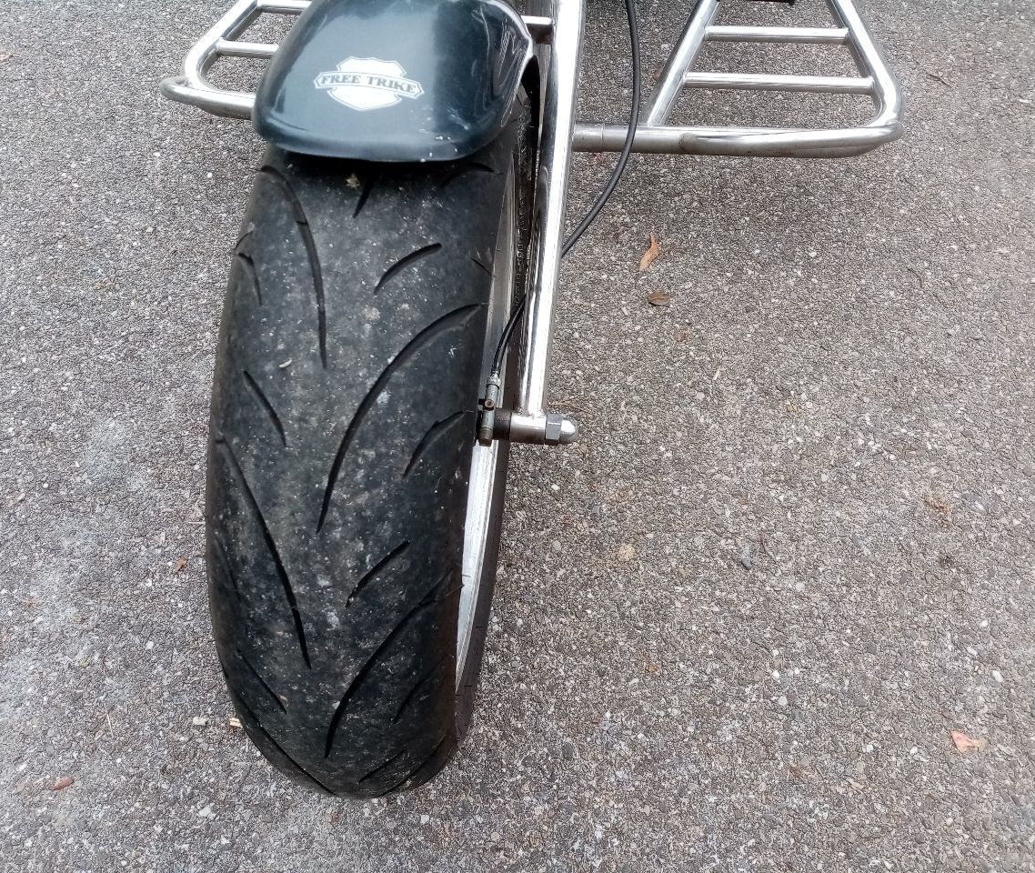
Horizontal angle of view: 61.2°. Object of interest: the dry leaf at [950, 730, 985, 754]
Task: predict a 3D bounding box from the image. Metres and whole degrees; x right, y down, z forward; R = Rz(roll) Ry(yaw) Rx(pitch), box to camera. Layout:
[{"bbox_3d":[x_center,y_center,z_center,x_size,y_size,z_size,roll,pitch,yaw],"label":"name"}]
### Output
[{"bbox_3d":[0.482,0.326,0.933,0.034,0.009,0.024,1,58,-2],"label":"dry leaf"}]

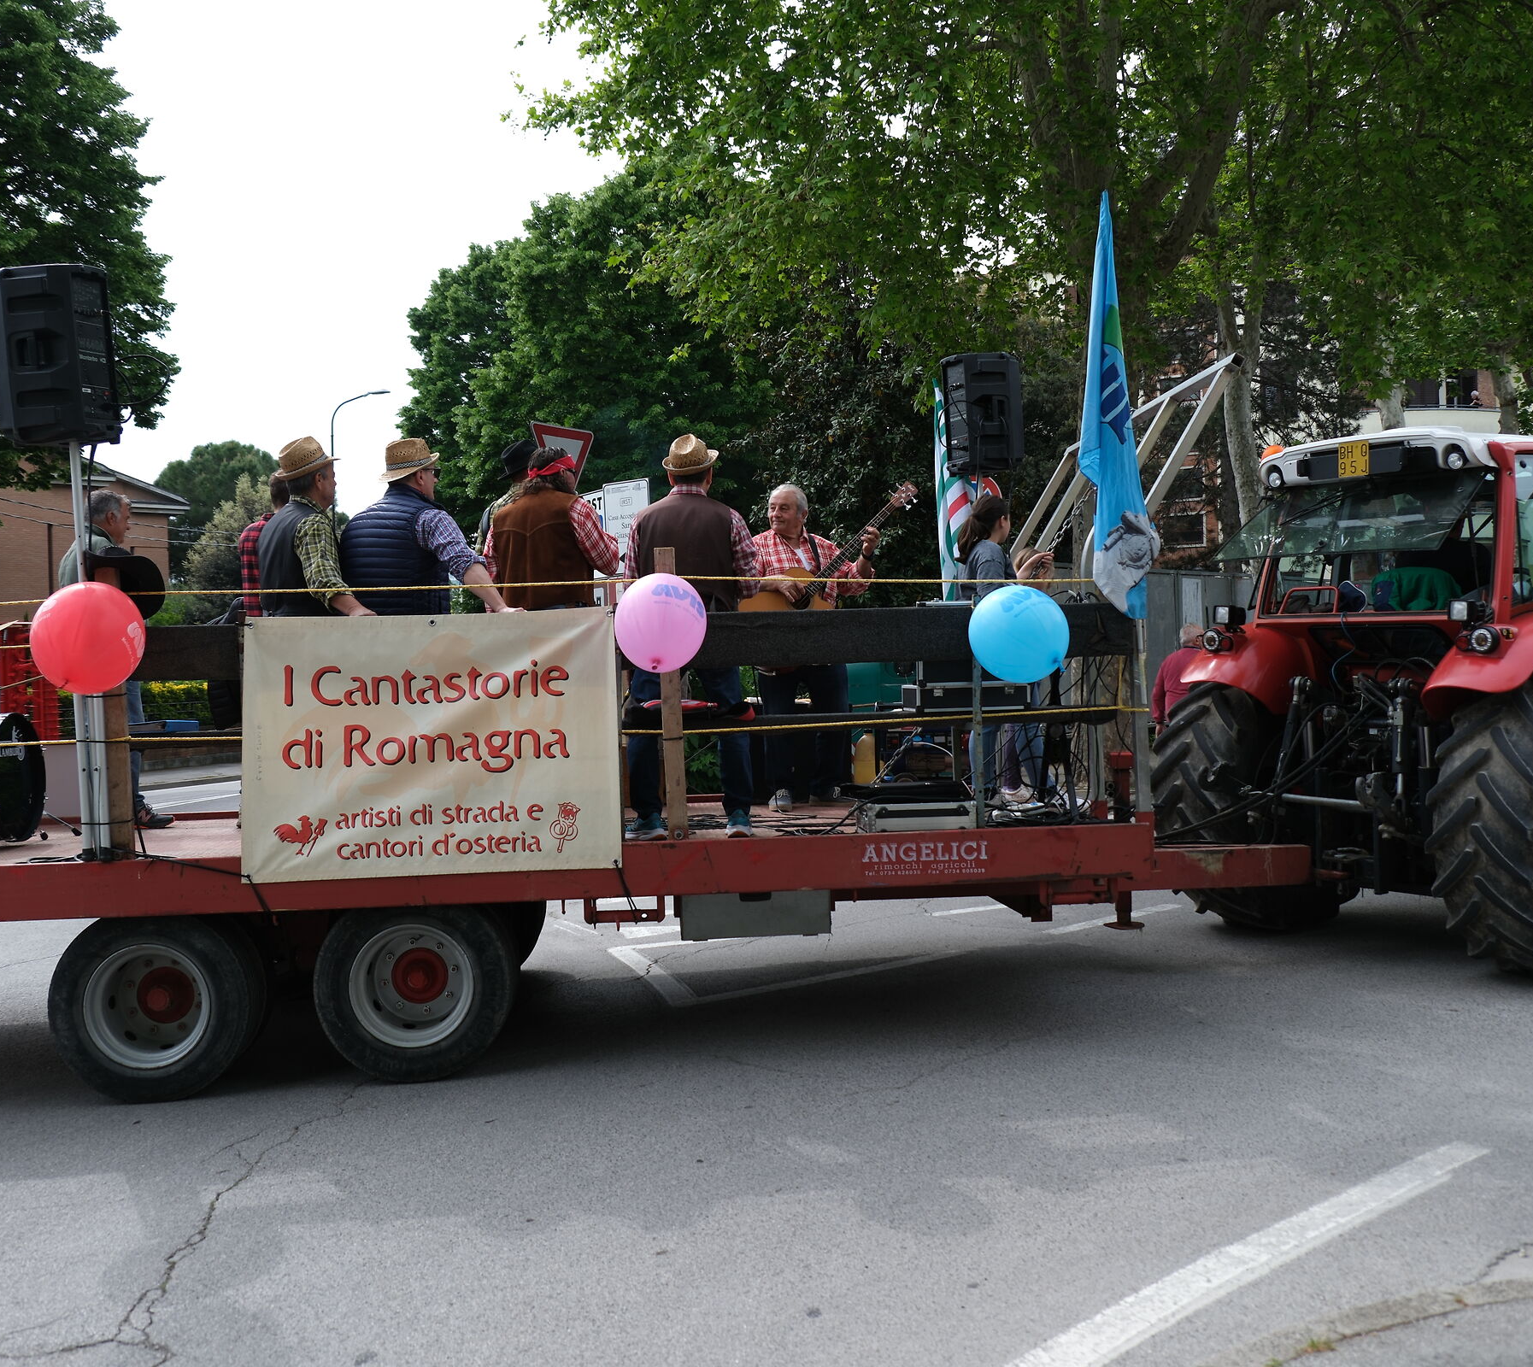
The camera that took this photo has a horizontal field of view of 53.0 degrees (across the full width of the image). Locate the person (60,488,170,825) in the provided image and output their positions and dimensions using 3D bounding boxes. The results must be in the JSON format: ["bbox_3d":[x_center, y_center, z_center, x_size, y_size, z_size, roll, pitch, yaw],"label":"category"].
[{"bbox_3d":[-3.262,-0.120,7.699,0.500,1.710,0.520,-2,0,-12],"label":"person"}]

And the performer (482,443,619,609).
[{"bbox_3d":[-0.952,-0.184,6.881,0.580,1.740,0.440,-2,0,20],"label":"performer"}]

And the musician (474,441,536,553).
[{"bbox_3d":[-1.125,-0.255,7.351,0.520,1.820,0.420,-2,0,30],"label":"musician"}]

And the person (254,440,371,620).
[{"bbox_3d":[-1.865,-0.143,6.250,0.440,1.710,0.520,-2,1,-35],"label":"person"}]

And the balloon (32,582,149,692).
[{"bbox_3d":[-2.506,-0.169,5.680,0.400,0.410,0.400,-2,1,0],"label":"balloon"}]

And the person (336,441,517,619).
[{"bbox_3d":[-1.390,-0.144,6.280,0.600,1.720,0.480,-1,1,43],"label":"person"}]

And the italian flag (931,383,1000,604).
[{"bbox_3d":[1.070,-1.006,8.250,0.370,1.270,0.200,-1,1,12],"label":"italian flag"}]

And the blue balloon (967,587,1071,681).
[{"bbox_3d":[0.965,-0.193,5.880,0.380,0.372,0.375,-2,1,0],"label":"blue balloon"}]

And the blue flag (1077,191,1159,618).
[{"bbox_3d":[1.380,-1.100,6.050,0.330,1.690,0.200,-1,1,18],"label":"blue flag"}]

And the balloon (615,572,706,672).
[{"bbox_3d":[-0.399,-0.230,5.800,0.347,0.374,0.347,-2,1,0],"label":"balloon"}]

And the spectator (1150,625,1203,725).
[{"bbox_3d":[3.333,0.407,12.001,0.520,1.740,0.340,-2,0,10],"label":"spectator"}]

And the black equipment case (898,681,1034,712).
[{"bbox_3d":[0.838,0.057,6.480,0.465,0.127,0.360,-2,0,-6],"label":"black equipment case"}]

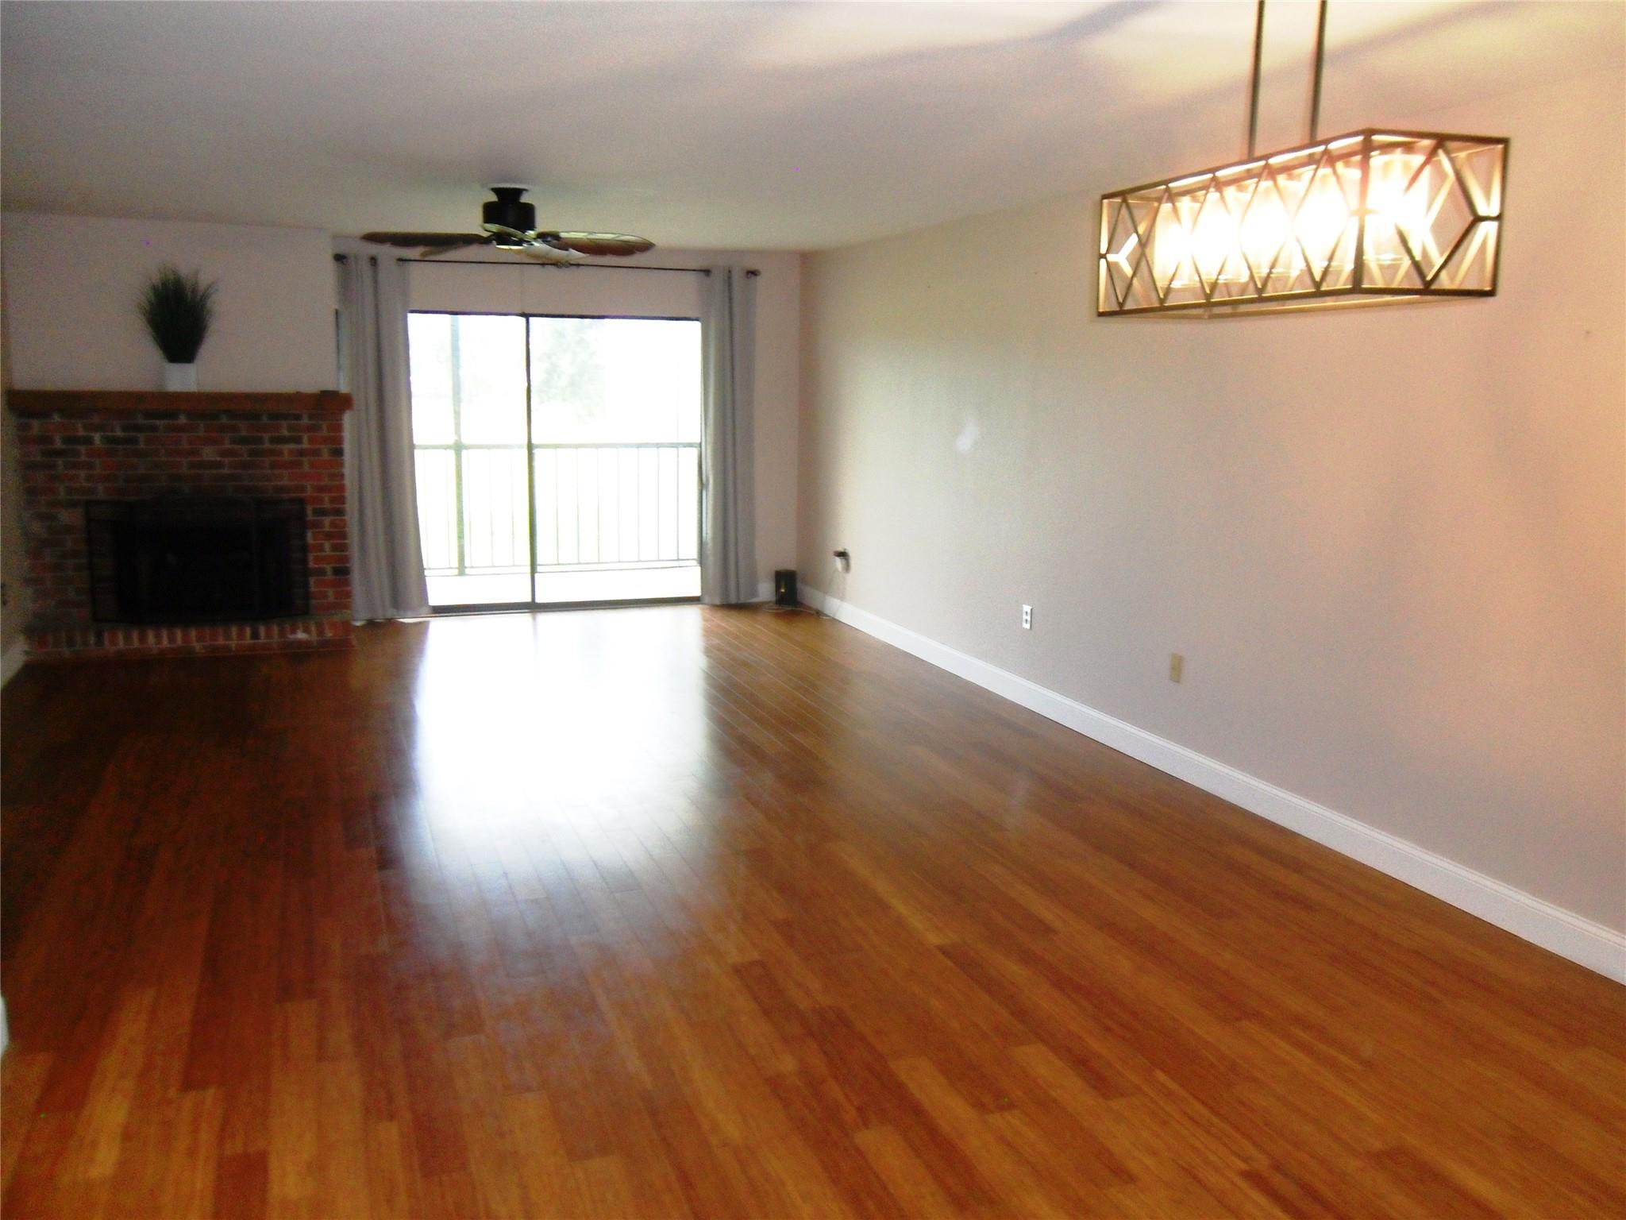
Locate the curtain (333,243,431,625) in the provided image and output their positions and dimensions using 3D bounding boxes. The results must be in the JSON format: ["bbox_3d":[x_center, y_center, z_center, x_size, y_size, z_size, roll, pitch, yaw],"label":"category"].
[{"bbox_3d":[-2.746,-1.065,8.383,0.460,2.298,0.135,-3,11,-21],"label":"curtain"}]

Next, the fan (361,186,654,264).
[{"bbox_3d":[-1.408,-1.809,6.109,1.347,0.285,1.347,-3,11,-21],"label":"fan"}]

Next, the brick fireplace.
[{"bbox_3d":[-3.488,-0.500,7.421,1.725,1.438,0.460,-3,11,-21],"label":"brick fireplace"}]

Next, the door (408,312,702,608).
[{"bbox_3d":[-1.842,-0.972,8.866,2.274,1.989,0.095,-3,11,-21],"label":"door"}]

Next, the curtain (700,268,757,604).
[{"bbox_3d":[-0.572,-1.197,9.201,0.420,2.322,0.135,-3,11,-21],"label":"curtain"}]

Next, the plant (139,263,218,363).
[{"bbox_3d":[-3.524,-1.641,7.311,0.396,0.531,0.396,-3,11,-21],"label":"plant"}]

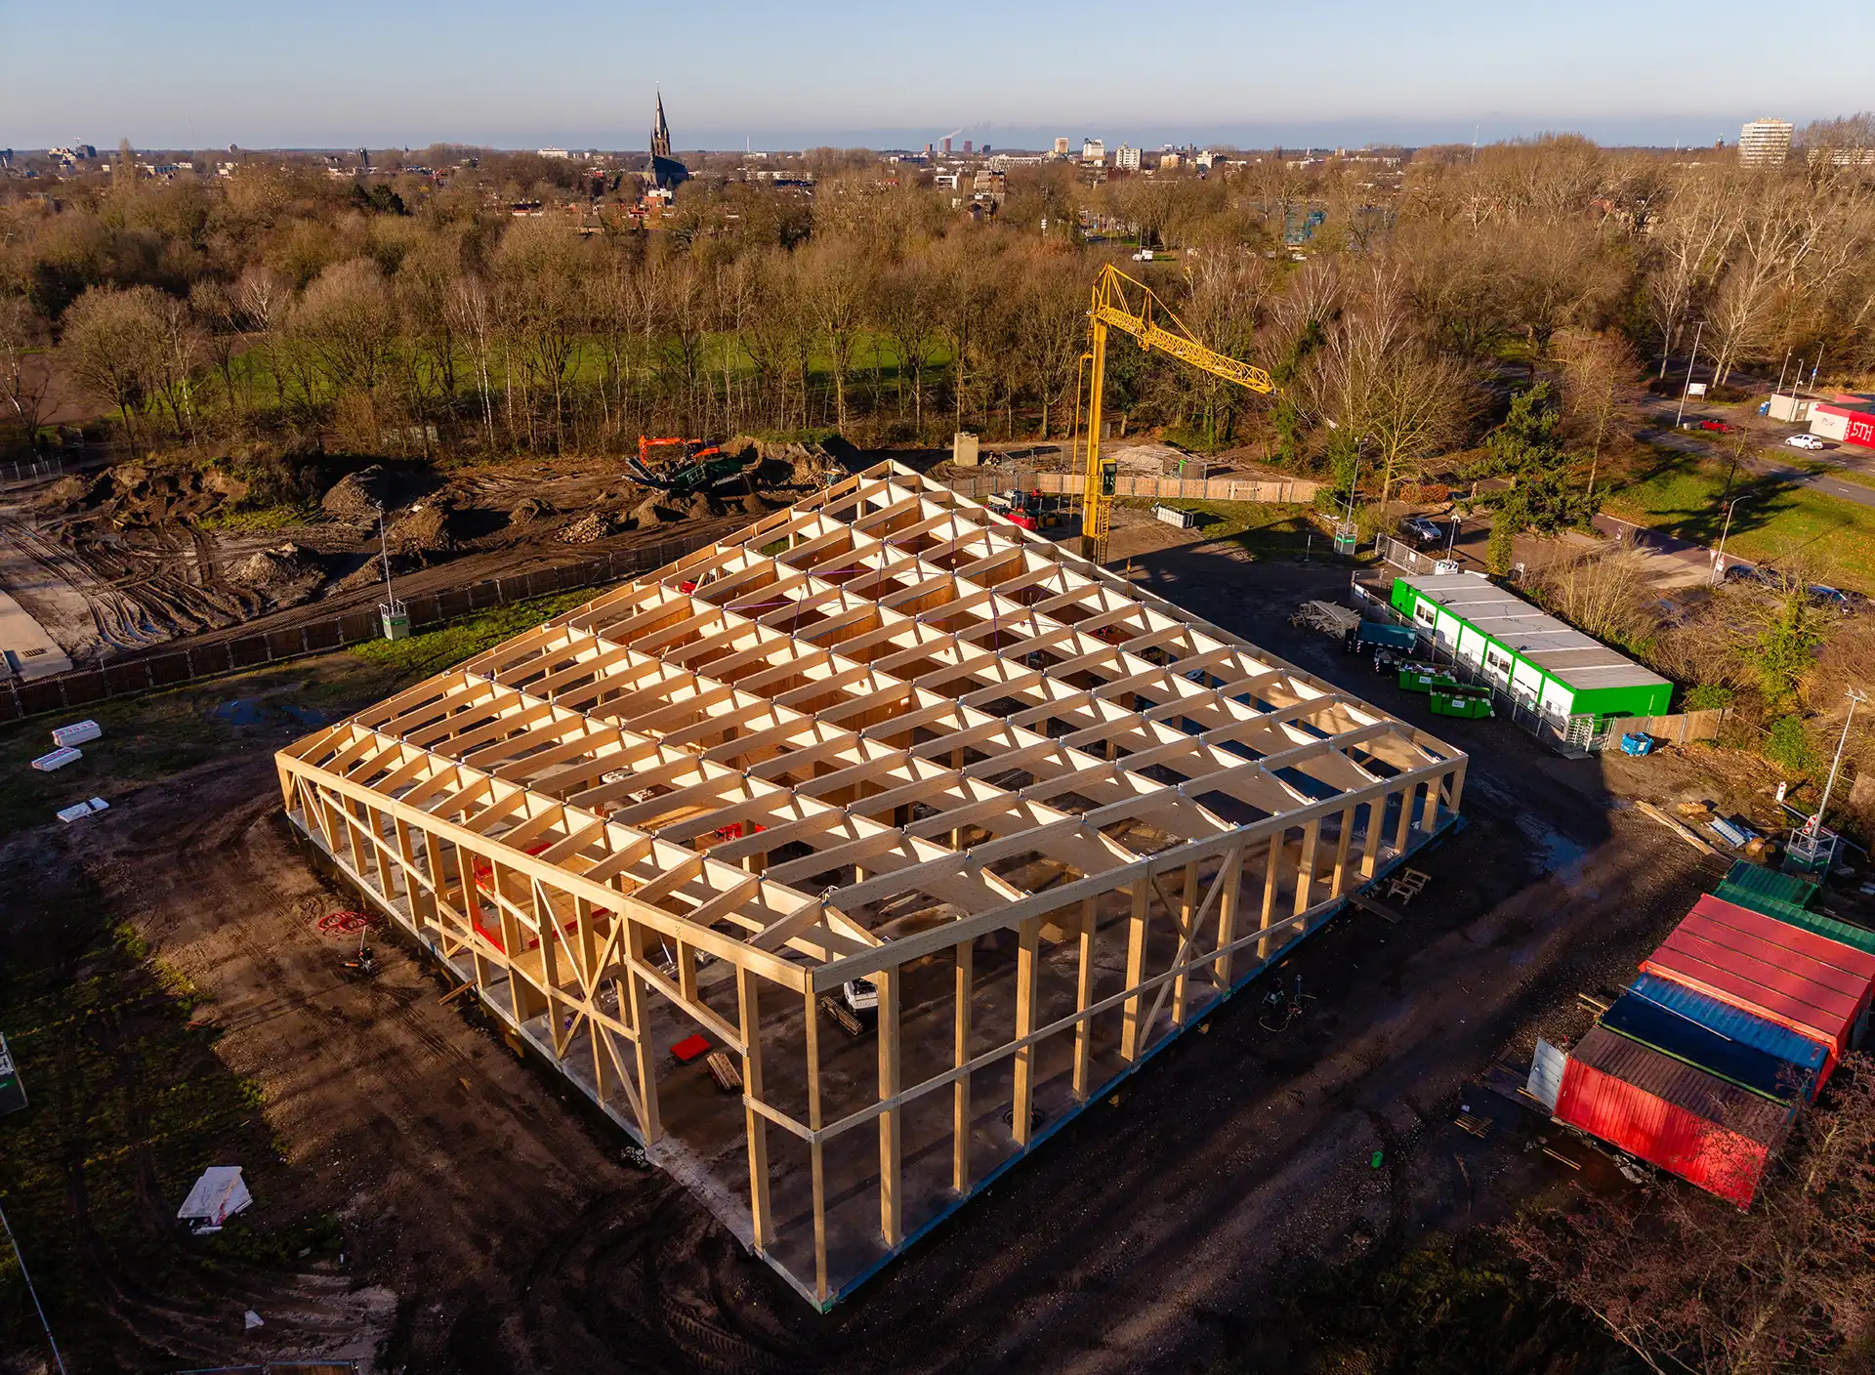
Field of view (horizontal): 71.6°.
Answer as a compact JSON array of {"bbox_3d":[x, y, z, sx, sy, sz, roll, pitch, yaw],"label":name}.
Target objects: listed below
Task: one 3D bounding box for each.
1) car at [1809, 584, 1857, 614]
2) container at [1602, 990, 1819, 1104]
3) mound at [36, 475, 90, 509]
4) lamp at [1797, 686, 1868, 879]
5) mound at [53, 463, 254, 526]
[{"bbox_3d":[64.977,-6.437,95.109,1.800,1.500,4.300,-8,24,-18],"label":"car"},{"bbox_3d":[26.604,13.578,45.475,2.440,2.590,6.060,-20,30,-40],"label":"container"},{"bbox_3d":[-83.403,-18.629,123.225,5.000,2.200,5.000,0,23,0],"label":"mound"},{"bbox_3d":[40.026,4.523,58.379,1.200,9.400,1.200,-8,24,-18],"label":"lamp"},{"bbox_3d":[-73.353,-18.569,120.743,18.500,4.000,11.000,0,23,0],"label":"mound"}]

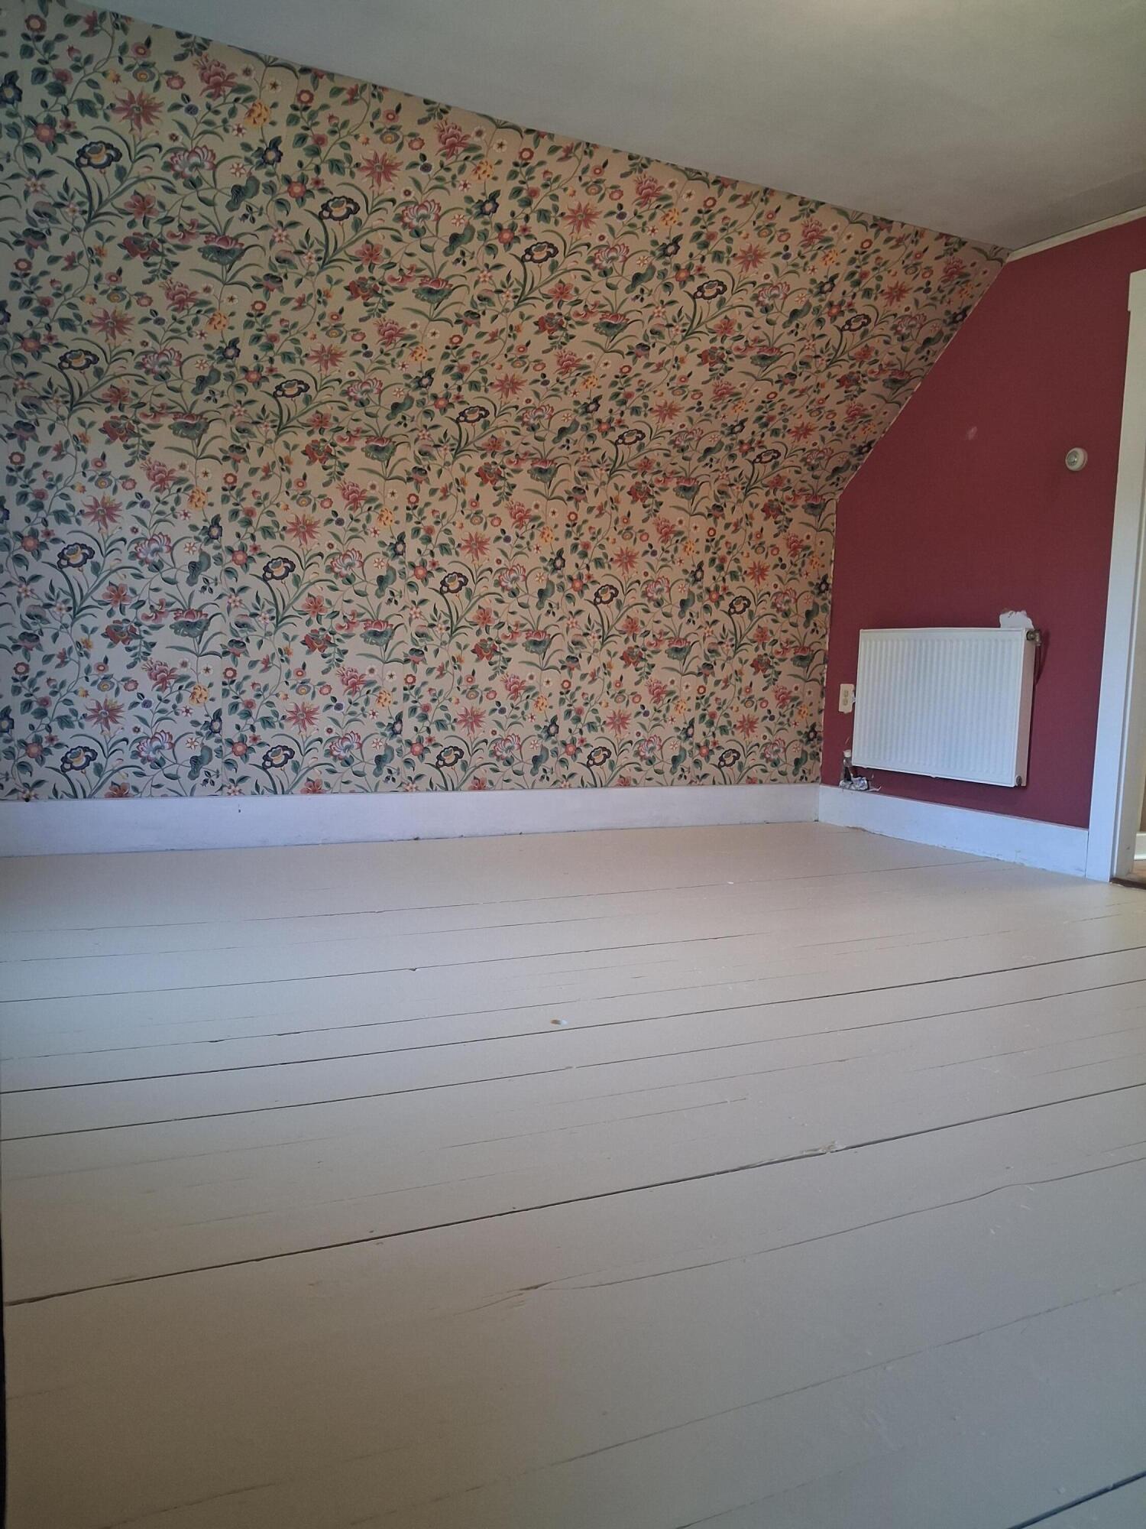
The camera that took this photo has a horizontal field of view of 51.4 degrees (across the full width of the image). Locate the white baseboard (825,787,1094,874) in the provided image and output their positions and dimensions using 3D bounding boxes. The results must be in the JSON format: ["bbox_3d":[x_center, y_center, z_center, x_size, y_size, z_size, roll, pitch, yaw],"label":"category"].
[{"bbox_3d":[1.556,0.262,5.063,0.022,0.178,1.475,-1,6,-29],"label":"white baseboard"}]

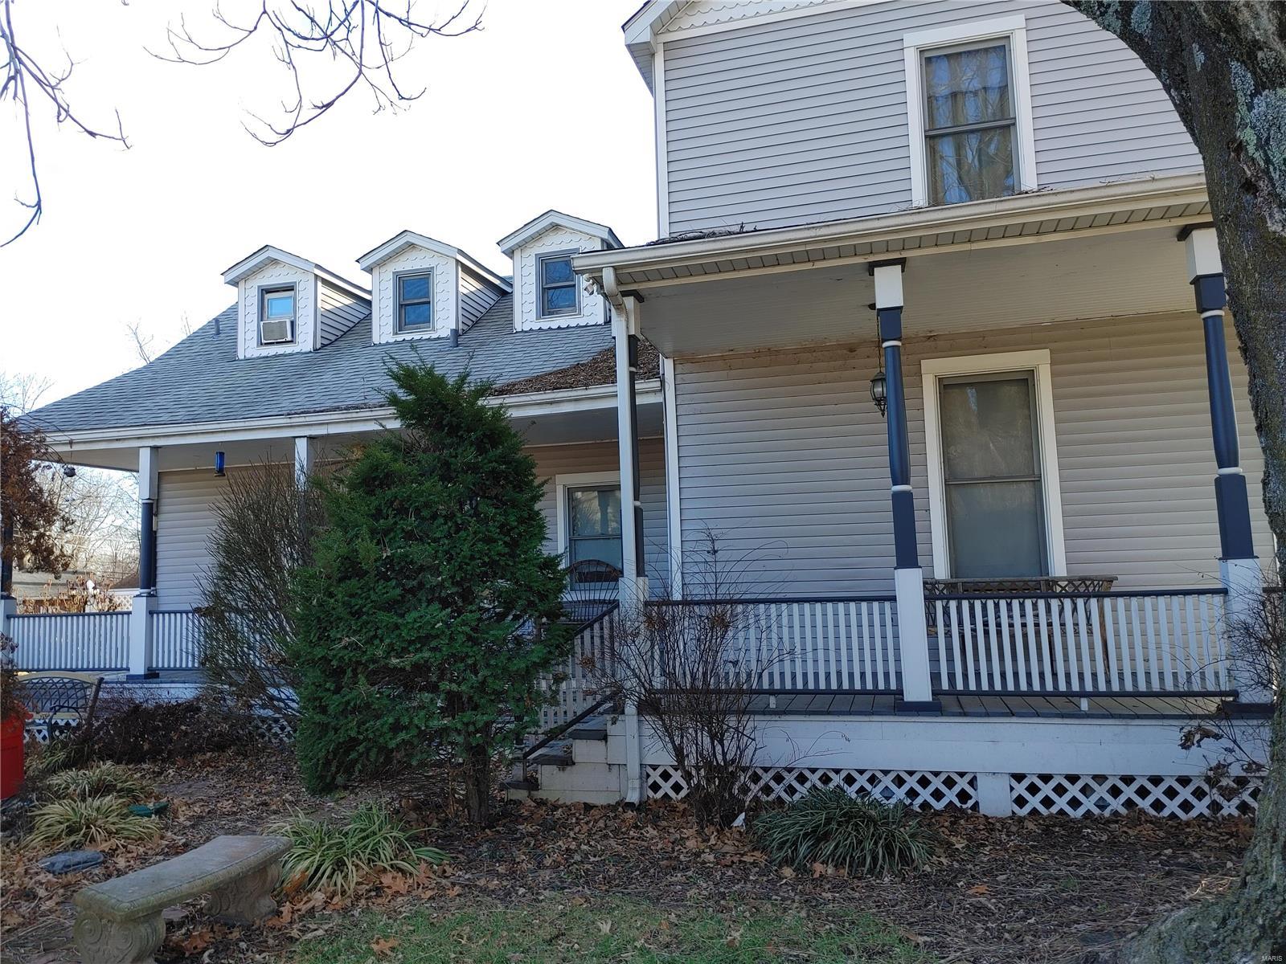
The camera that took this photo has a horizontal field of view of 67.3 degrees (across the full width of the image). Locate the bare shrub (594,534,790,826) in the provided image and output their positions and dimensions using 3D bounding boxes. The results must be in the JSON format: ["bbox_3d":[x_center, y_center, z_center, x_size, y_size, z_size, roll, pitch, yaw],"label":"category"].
[{"bbox_3d":[0.312,1.229,6.156,1.240,1.850,1.100,-4,-6,15],"label":"bare shrub"}]

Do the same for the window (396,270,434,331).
[{"bbox_3d":[-2.989,-2.369,12.678,0.570,0.850,0.090,-4,-6,15],"label":"window"}]

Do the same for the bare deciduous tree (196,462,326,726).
[{"bbox_3d":[-3.259,1.061,8.939,1.600,2.600,1.450,-4,-6,15],"label":"bare deciduous tree"}]

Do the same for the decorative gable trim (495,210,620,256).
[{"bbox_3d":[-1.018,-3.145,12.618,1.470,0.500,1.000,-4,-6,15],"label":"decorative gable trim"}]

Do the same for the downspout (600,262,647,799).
[{"bbox_3d":[-0.142,0.353,6.594,0.100,3.660,0.400,-4,-6,15],"label":"downspout"}]

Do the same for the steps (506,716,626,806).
[{"bbox_3d":[-0.385,1.996,7.425,0.880,0.580,1.500,-4,-6,15],"label":"steps"}]

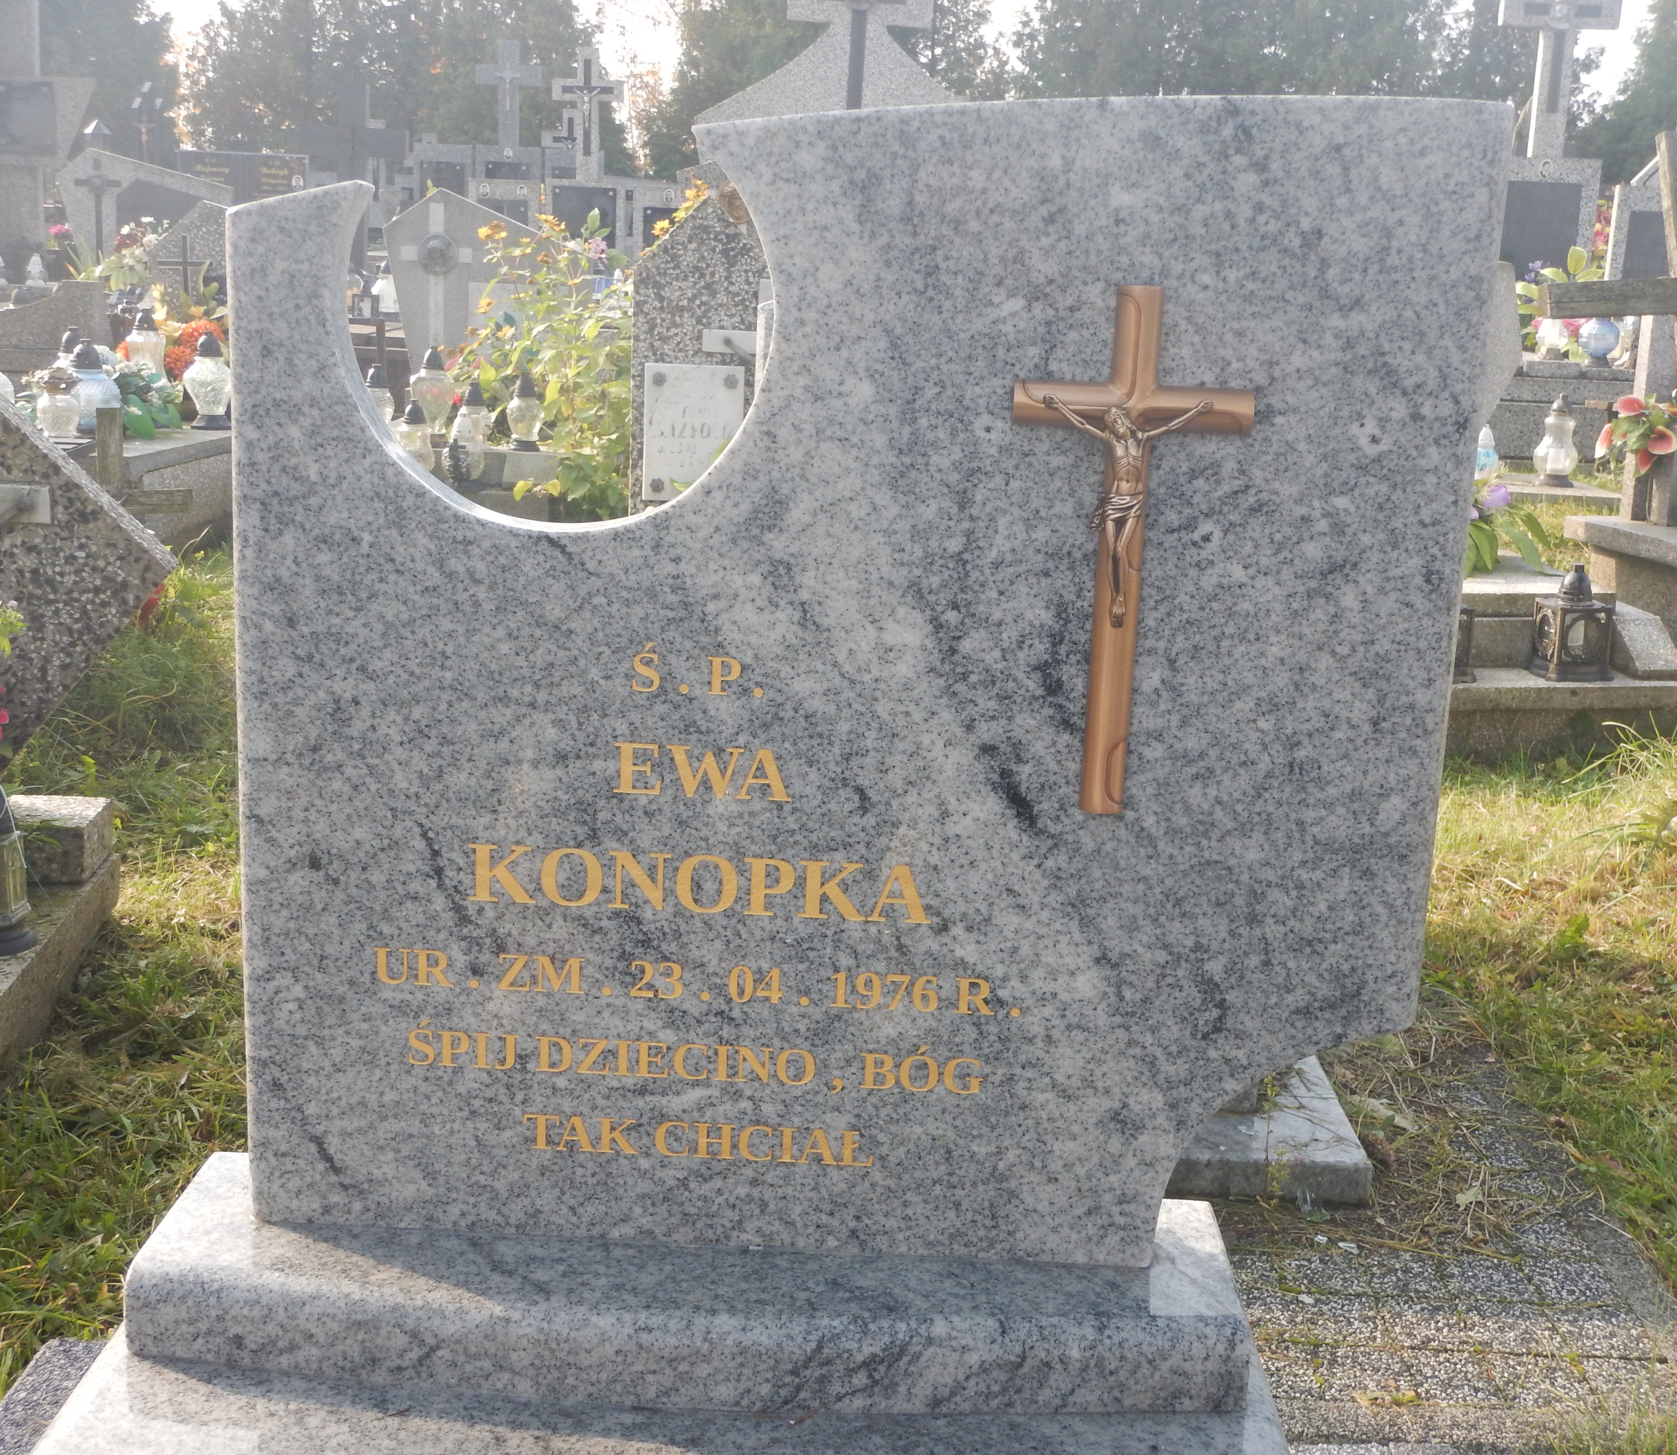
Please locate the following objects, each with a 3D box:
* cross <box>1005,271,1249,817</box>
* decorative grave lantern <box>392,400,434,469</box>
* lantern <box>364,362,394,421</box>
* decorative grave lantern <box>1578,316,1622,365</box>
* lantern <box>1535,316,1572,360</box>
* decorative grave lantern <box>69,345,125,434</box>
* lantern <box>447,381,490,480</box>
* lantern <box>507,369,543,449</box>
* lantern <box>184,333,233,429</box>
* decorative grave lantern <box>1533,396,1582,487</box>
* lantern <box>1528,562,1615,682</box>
[{"bbox_3d":[0.213,-0.128,1.560,0.178,0.400,0.040,3,12,1],"label":"cross"},{"bbox_3d":[-1.267,-0.854,6.200,0.120,0.255,0.120,3,13,1],"label":"decorative grave lantern"},{"bbox_3d":[-1.466,-1.030,6.600,0.113,0.245,0.113,3,13,1],"label":"lantern"},{"bbox_3d":[3.665,-1.917,10.000,0.204,0.361,0.204,7,13,19],"label":"decorative grave lantern"},{"bbox_3d":[3.446,-1.923,10.000,0.163,0.307,0.163,6,13,18],"label":"lantern"},{"bbox_3d":[-2.417,-1.107,6.700,0.208,0.293,0.208,-2,13,-19],"label":"decorative grave lantern"},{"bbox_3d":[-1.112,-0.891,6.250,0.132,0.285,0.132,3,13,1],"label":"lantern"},{"bbox_3d":[-1.056,-1.068,7.000,0.124,0.260,0.124,0,13,-9],"label":"lantern"},{"bbox_3d":[-1.896,-1.044,6.250,0.150,0.288,0.150,3,13,1],"label":"lantern"},{"bbox_3d":[2.772,-1.108,8.000,0.165,0.335,0.165,3,13,1],"label":"decorative grave lantern"},{"bbox_3d":[1.696,-0.251,4.800,0.140,0.257,0.140,2,13,-3],"label":"lantern"}]

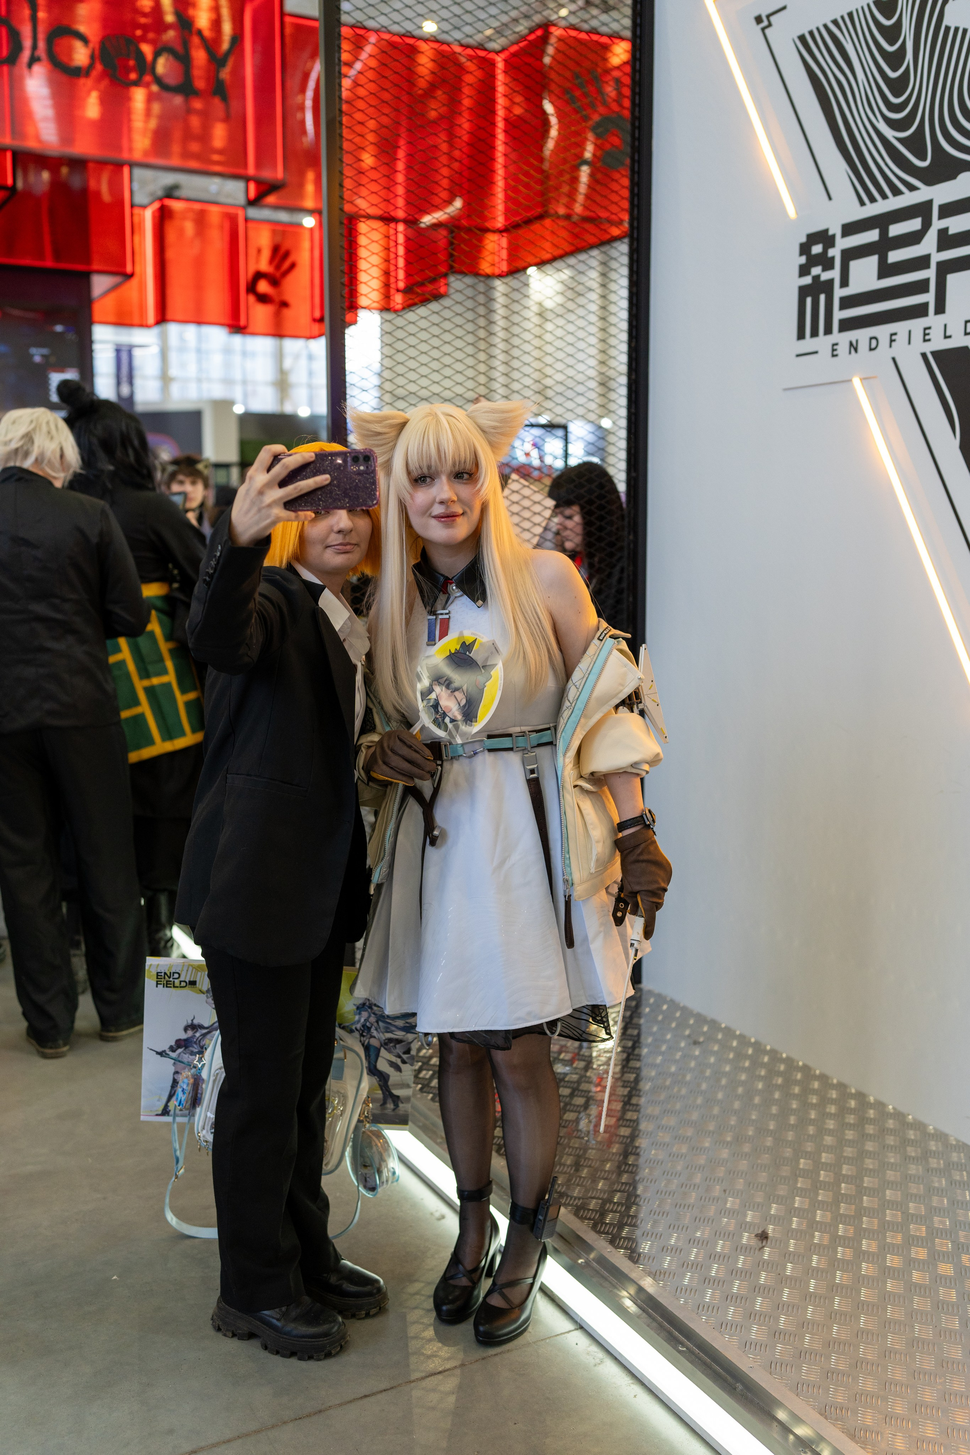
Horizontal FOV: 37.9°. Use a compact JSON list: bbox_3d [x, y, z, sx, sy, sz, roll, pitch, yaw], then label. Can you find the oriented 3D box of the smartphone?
[{"bbox_3d":[-0.222,-0.339,1.950,0.155,0.079,0.012,-2,8,5],"label":"smartphone"}]

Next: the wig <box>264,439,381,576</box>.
[{"bbox_3d":[-0.284,-0.393,2.500,0.200,0.240,0.225,-3,8,-20],"label":"wig"}]

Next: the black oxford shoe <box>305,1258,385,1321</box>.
[{"bbox_3d":[-0.325,1.066,2.784,0.280,0.120,0.108,3,9,22],"label":"black oxford shoe"}]

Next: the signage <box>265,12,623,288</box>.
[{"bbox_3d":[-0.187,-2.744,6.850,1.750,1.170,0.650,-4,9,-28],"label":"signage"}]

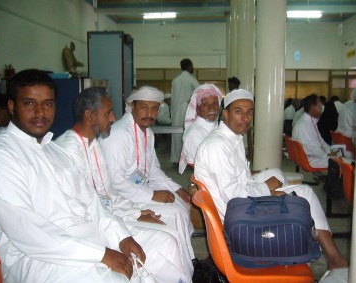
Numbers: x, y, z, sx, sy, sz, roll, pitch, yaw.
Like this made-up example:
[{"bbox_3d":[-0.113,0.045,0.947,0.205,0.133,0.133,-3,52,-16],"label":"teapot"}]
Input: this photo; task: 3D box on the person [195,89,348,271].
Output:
[{"bbox_3d":[0.570,0.286,2.320,0.900,1.170,0.520,-1,7,-5],"label":"person"}]

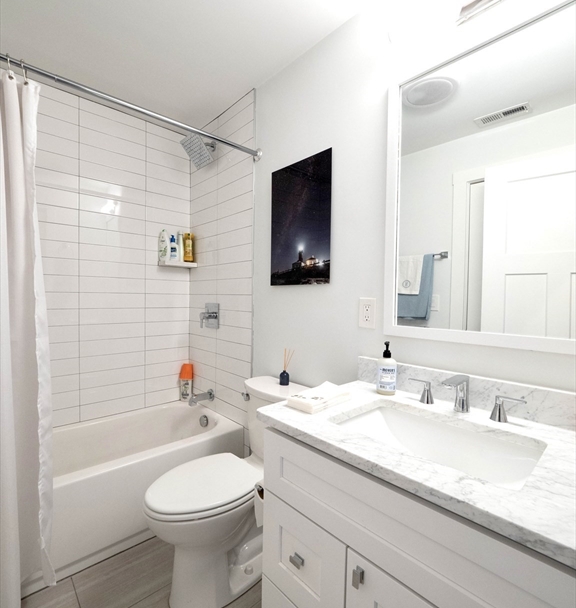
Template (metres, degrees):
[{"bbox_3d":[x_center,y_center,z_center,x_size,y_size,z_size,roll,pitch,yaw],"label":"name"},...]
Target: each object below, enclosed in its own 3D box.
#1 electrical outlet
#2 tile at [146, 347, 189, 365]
[{"bbox_3d":[0.327,0.039,1.279,0.008,0.120,0.074,-1,2,-43],"label":"electrical outlet"},{"bbox_3d":[-0.909,0.392,2.372,0.332,0.101,0.010,-1,2,-43],"label":"tile"}]

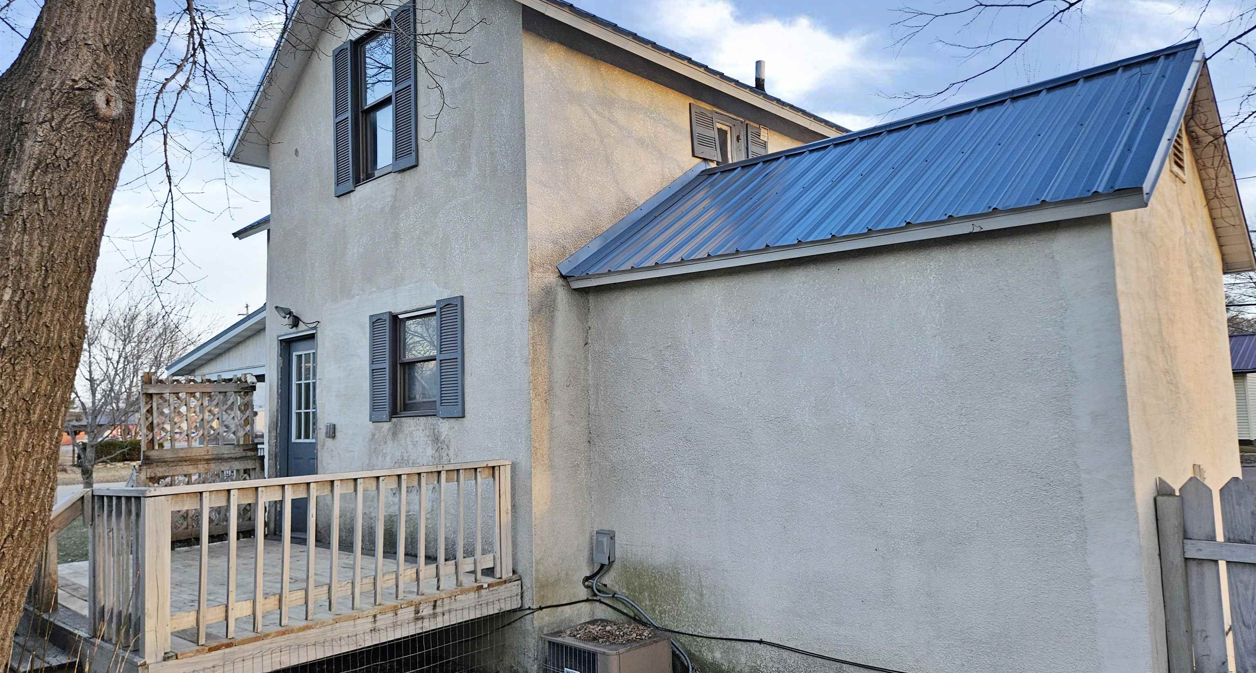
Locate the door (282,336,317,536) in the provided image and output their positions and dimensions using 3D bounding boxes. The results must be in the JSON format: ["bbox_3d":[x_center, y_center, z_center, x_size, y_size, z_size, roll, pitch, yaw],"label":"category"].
[{"bbox_3d":[-3.368,1.029,8.705,0.860,2.060,0.100,-6,-7,42],"label":"door"}]

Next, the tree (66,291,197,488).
[{"bbox_3d":[-10.748,1.381,17.665,3.300,4.700,3.300,1,-6,-31],"label":"tree"}]

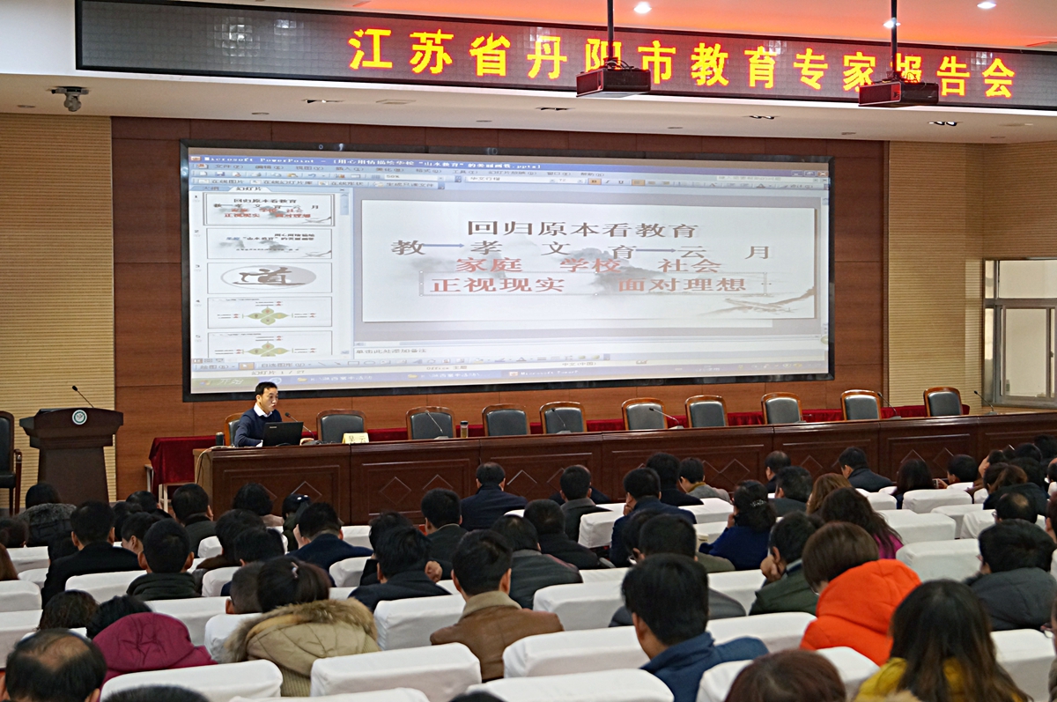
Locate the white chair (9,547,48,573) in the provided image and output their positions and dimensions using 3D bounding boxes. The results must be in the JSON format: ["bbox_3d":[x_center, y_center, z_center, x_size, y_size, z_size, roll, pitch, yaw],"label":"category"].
[{"bbox_3d":[-2.605,1.508,10.132,0.580,1.000,0.630,-1,2,-25],"label":"white chair"}]

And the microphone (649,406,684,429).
[{"bbox_3d":[1.296,0.630,18.386,0.420,0.197,0.140,2,3,45],"label":"microphone"}]

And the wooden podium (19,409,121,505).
[{"bbox_3d":[-3.672,1.014,15.843,0.700,1.170,0.500,-1,2,-25],"label":"wooden podium"}]

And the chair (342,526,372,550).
[{"bbox_3d":[-0.983,1.409,10.488,0.540,1.000,0.600,-1,2,-25],"label":"chair"}]

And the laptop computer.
[{"bbox_3d":[-2.107,0.703,16.800,0.340,0.210,0.280,-1,2,-20],"label":"laptop computer"}]

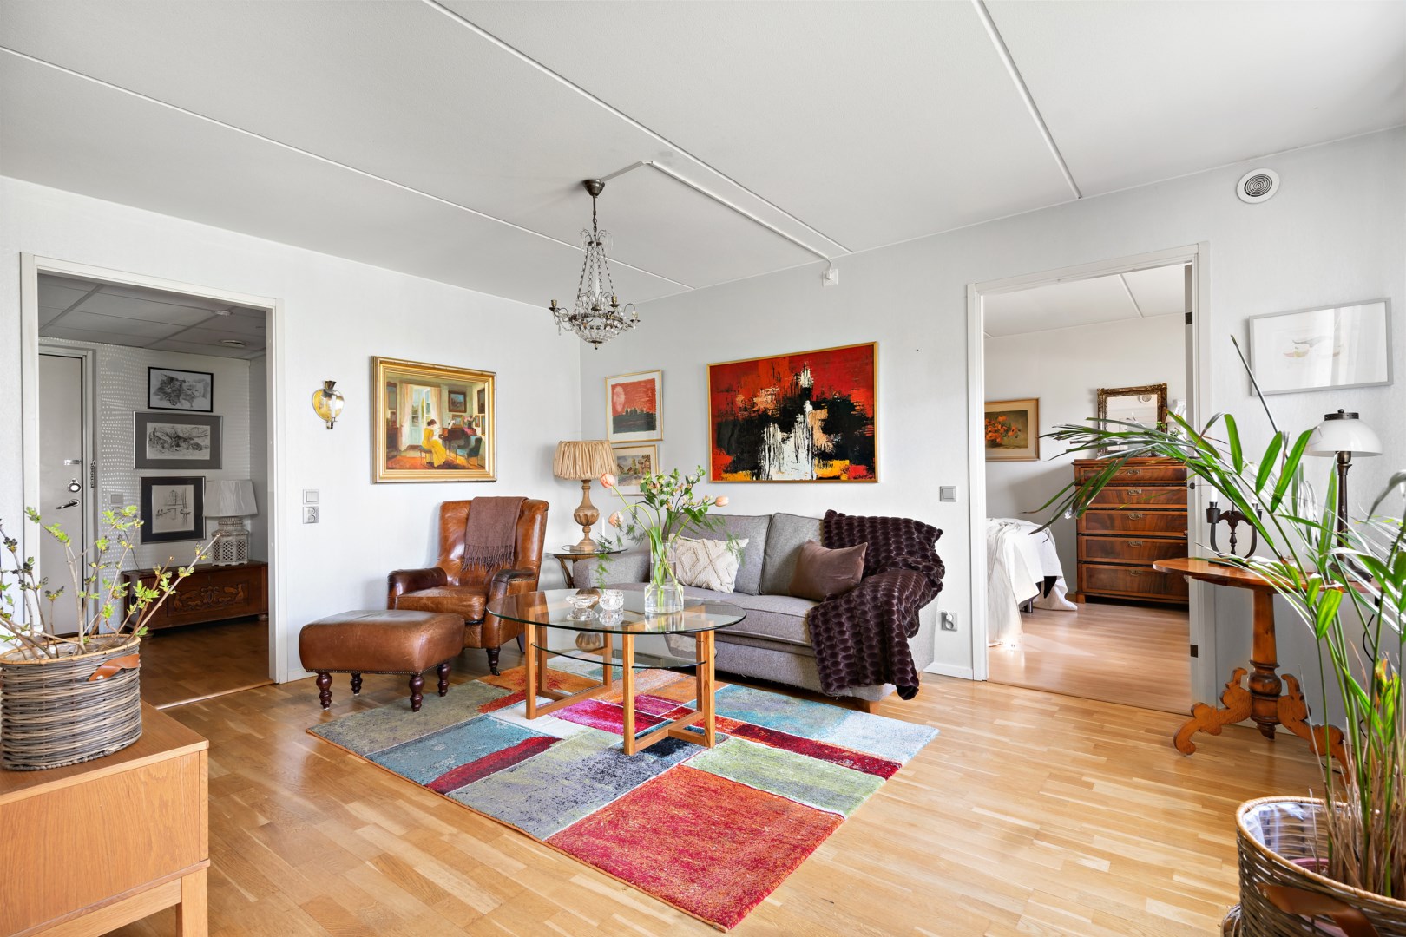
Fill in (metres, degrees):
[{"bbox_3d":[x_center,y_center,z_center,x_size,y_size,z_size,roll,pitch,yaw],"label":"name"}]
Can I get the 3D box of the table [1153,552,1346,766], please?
[{"bbox_3d":[2.214,0.776,2.470,0.720,0.745,0.720,-1,-1,37],"label":"table"}]

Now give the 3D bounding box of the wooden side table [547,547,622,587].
[{"bbox_3d":[-0.857,0.908,4.627,0.590,0.595,0.590,-1,-1,6],"label":"wooden side table"}]

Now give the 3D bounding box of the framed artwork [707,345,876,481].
[{"bbox_3d":[0.547,-0.322,4.057,1.230,0.833,0.035,-1,0,37],"label":"framed artwork"}]

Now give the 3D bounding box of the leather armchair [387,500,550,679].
[{"bbox_3d":[-1.436,0.706,3.996,0.710,0.990,0.720,-1,-1,12],"label":"leather armchair"}]

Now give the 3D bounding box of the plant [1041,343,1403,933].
[{"bbox_3d":[1.175,0.440,1.258,0.980,1.410,0.800,-1,0,0],"label":"plant"}]

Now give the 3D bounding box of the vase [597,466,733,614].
[{"bbox_3d":[-0.184,0.328,2.985,0.620,0.685,0.500,0,-1,0],"label":"vase"}]

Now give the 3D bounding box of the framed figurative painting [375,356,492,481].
[{"bbox_3d":[-1.758,-0.294,4.157,0.050,0.790,0.860,-1,-1,39],"label":"framed figurative painting"}]

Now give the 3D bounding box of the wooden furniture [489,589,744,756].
[{"bbox_3d":[-0.415,0.900,2.894,1.294,0.519,0.744,-1,0,28],"label":"wooden furniture"}]

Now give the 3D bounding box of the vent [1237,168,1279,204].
[{"bbox_3d":[2.381,-1.209,2.679,0.147,0.147,0.030,-1,0,37],"label":"vent"}]

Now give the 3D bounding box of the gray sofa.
[{"bbox_3d":[0.235,0.746,3.918,2.130,0.880,0.830,-1,-1,37],"label":"gray sofa"}]

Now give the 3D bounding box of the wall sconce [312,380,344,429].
[{"bbox_3d":[-2.167,-0.371,3.647,0.110,0.285,0.174,-1,0,37],"label":"wall sconce"}]

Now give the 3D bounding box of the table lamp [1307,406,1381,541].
[{"bbox_3d":[2.361,0.088,2.301,0.200,0.614,0.200,-1,0,37],"label":"table lamp"}]

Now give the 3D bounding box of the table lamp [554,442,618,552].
[{"bbox_3d":[-0.883,0.206,4.683,0.461,0.832,0.461,-1,0,0],"label":"table lamp"}]

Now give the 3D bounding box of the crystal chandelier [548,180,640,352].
[{"bbox_3d":[-0.497,-0.929,2.867,0.420,0.770,0.420,0,-1,0],"label":"crystal chandelier"}]

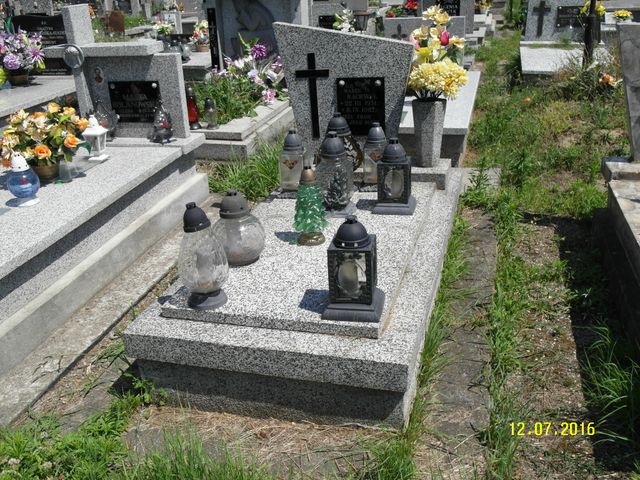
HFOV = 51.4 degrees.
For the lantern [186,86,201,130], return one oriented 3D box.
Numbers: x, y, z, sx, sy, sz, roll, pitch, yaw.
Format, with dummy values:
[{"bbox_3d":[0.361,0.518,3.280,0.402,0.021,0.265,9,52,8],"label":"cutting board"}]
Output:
[{"bbox_3d":[-0.925,-0.963,4.838,0.099,0.299,0.099,4,24,16],"label":"lantern"}]

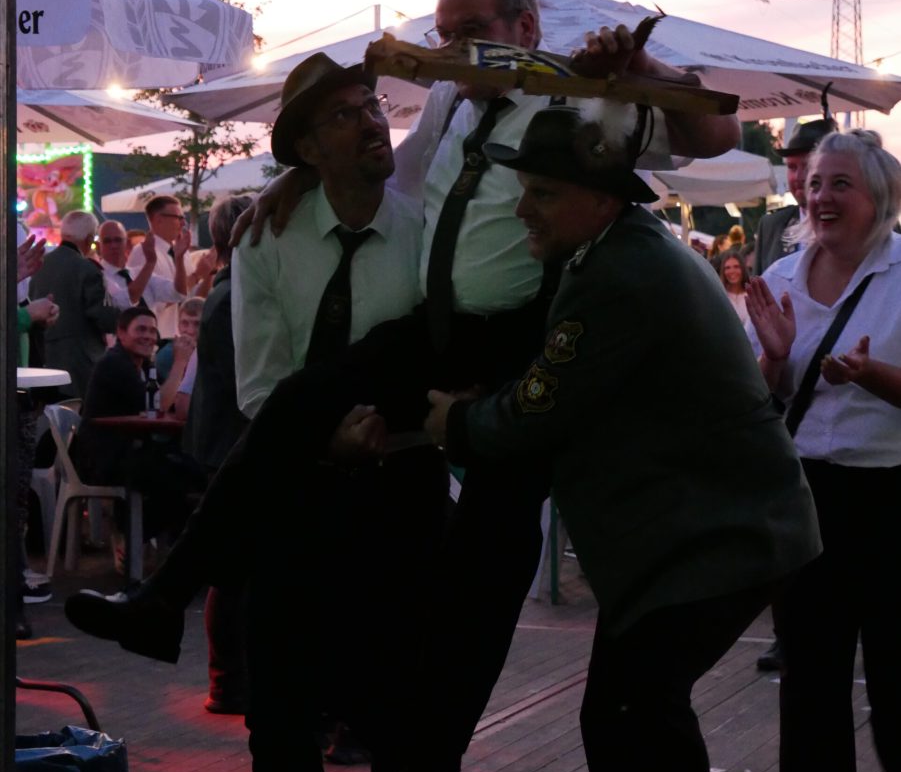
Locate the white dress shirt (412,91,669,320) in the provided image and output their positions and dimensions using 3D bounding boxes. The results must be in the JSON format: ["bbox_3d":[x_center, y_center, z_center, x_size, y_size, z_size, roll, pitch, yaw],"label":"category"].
[{"bbox_3d":[0.165,-0.348,4.650,0.520,0.490,0.340,5,-1,33],"label":"white dress shirt"}]

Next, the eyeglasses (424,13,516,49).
[{"bbox_3d":[0.042,-0.673,4.580,0.145,0.050,0.140,5,15,38],"label":"eyeglasses"}]

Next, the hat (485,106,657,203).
[{"bbox_3d":[0.236,-0.448,4.620,0.330,0.160,0.280,14,1,-18],"label":"hat"}]

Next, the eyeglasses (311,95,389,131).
[{"bbox_3d":[-0.201,-0.528,4.700,0.140,0.050,0.140,-10,-14,-42],"label":"eyeglasses"}]

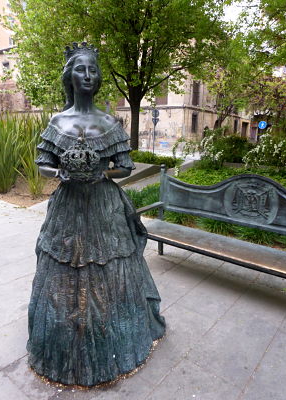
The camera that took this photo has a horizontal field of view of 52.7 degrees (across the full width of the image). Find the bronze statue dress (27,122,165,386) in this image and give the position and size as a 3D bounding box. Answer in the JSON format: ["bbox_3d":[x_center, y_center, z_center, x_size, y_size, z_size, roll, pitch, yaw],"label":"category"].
[{"bbox_3d":[-0.345,0.229,1.915,0.951,1.444,0.987,0,15,-4],"label":"bronze statue dress"}]

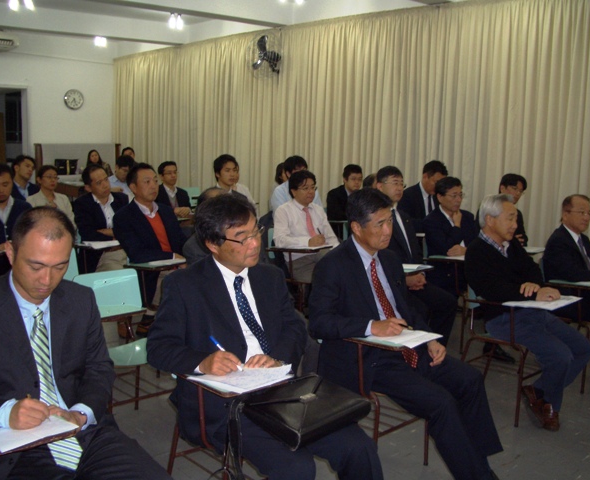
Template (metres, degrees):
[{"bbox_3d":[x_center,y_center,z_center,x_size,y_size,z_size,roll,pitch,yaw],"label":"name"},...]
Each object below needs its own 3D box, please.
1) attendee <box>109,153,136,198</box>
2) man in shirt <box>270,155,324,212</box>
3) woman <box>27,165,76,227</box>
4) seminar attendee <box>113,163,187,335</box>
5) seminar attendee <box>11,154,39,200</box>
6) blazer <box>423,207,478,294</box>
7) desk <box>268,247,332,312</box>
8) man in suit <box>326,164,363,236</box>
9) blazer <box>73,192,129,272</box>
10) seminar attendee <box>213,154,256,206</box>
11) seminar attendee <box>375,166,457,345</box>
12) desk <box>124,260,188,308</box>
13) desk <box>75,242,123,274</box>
[{"bbox_3d":[-1.610,-0.222,6.500,0.500,1.224,0.760,-6,12,-40],"label":"attendee"},{"bbox_3d":[0.100,-0.107,6.064,0.500,1.347,0.780,-5,11,-40],"label":"man in shirt"},{"bbox_3d":[-2.018,-0.045,5.545,0.470,1.156,0.750,-6,12,-40],"label":"woman"},{"bbox_3d":[-0.853,0.163,4.156,0.530,1.291,0.760,-6,12,-40],"label":"seminar attendee"},{"bbox_3d":[-2.497,-0.199,6.199,0.500,1.210,0.760,-6,12,-40],"label":"seminar attendee"},{"bbox_3d":[1.150,0.055,4.882,0.500,0.620,0.400,-5,11,-40],"label":"blazer"},{"bbox_3d":[0.033,0.373,5.083,0.430,0.680,0.560,-5,11,-40],"label":"desk"},{"bbox_3d":[0.607,-0.007,5.604,0.500,1.262,0.760,-6,12,-40],"label":"man in suit"},{"bbox_3d":[-1.446,-0.094,4.866,0.480,0.600,0.350,-6,12,-40],"label":"blazer"},{"bbox_3d":[-0.524,-0.083,5.782,0.500,1.340,0.800,-4,10,-33],"label":"seminar attendee"},{"bbox_3d":[0.761,0.186,4.312,0.520,1.323,0.820,-5,11,-40],"label":"seminar attendee"},{"bbox_3d":[-0.851,0.298,4.080,0.380,0.320,0.320,-6,12,-40],"label":"desk"},{"bbox_3d":[-1.312,0.190,4.622,0.380,0.320,0.320,-6,12,-40],"label":"desk"}]

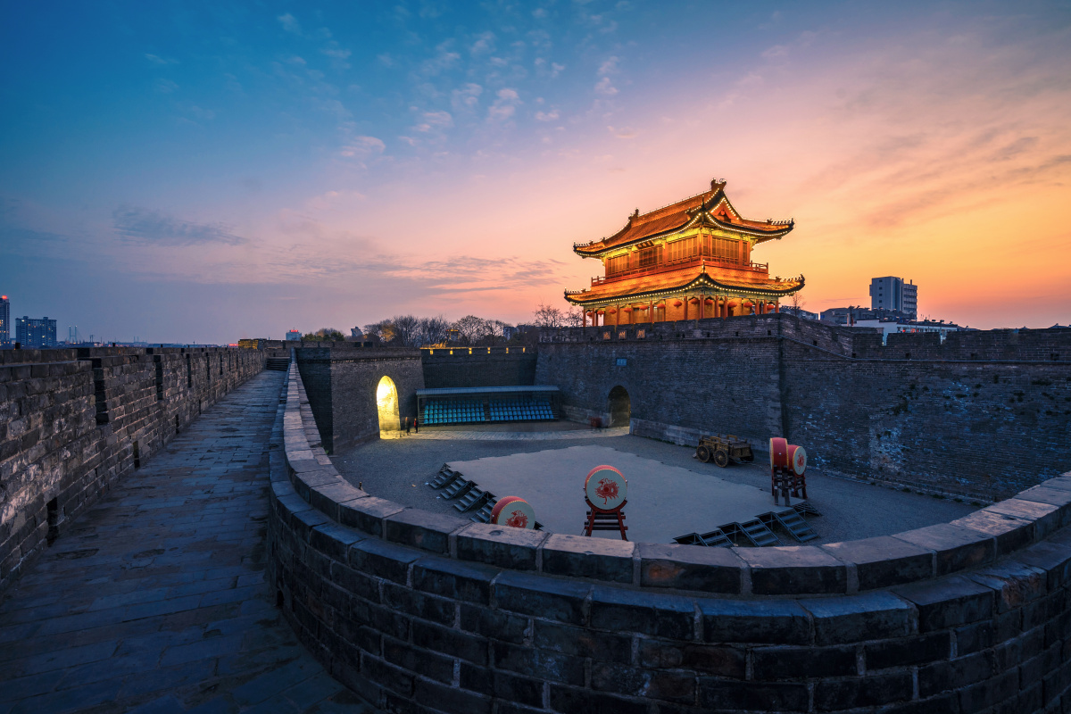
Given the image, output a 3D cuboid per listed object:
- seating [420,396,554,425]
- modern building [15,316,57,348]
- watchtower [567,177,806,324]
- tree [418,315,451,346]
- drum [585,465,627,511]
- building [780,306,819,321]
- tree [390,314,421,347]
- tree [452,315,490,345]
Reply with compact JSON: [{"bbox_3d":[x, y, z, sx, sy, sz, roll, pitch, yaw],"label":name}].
[{"bbox_3d":[-5.570,6.235,56.541,15.700,2.800,3.900,0,1,-11],"label":"seating"},{"bbox_3d":[-745.000,-32.158,710.488,17.000,53.000,43.000,1,1,35],"label":"modern building"},{"bbox_3d":[16.200,-10.663,56.292,15.300,17.200,22.500,-1,1,-29],"label":"watchtower"},{"bbox_3d":[-22.347,-2.265,104.976,6.700,14.000,6.700,0,1,0],"label":"tree"},{"bbox_3d":[3.309,6.071,22.330,1.870,1.870,0.950,0,1,0],"label":"drum"},{"bbox_3d":[91.735,-6.802,164.895,14.000,21.000,11.000,1,1,30],"label":"building"},{"bbox_3d":[-28.647,-2.265,104.976,6.700,14.000,6.700,0,1,0],"label":"tree"},{"bbox_3d":[-14.274,-2.165,104.978,7.600,14.000,7.600,0,1,0],"label":"tree"}]

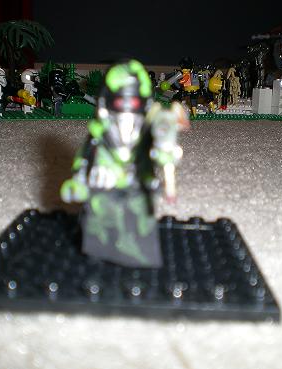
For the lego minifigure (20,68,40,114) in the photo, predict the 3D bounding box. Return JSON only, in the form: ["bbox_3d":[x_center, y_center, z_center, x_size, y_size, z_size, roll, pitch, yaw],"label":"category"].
[{"bbox_3d":[-0.106,-0.089,0.520,0.019,0.043,0.024,-2,12,-17],"label":"lego minifigure"}]

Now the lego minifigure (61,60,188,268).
[{"bbox_3d":[-0.004,-0.007,0.127,0.028,0.045,0.020,4,11,11],"label":"lego minifigure"}]

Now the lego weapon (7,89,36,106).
[{"bbox_3d":[-0.111,-0.081,0.505,0.028,0.016,0.013,7,13,23],"label":"lego weapon"}]

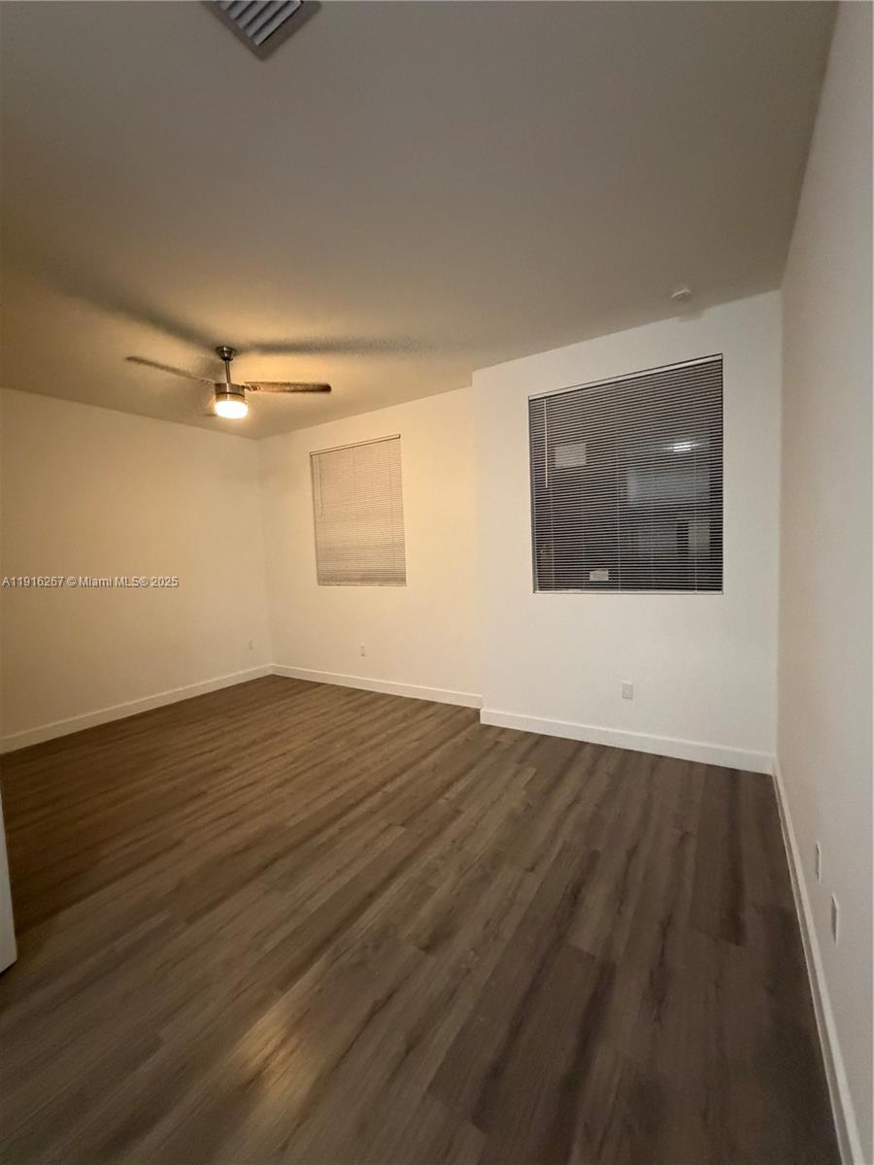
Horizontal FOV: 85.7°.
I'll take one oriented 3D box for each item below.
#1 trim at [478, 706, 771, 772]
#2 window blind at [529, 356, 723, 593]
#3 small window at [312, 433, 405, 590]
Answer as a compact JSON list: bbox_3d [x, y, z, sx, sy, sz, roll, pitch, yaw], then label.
[{"bbox_3d":[1.180,1.077,3.293,1.928,0.127,0.017,0,4,32],"label":"trim"},{"bbox_3d":[1.216,-0.633,3.152,1.191,1.420,0.040,0,4,32],"label":"window blind"},{"bbox_3d":[-0.800,-0.671,4.785,1.186,1.417,0.040,0,4,32],"label":"small window"}]

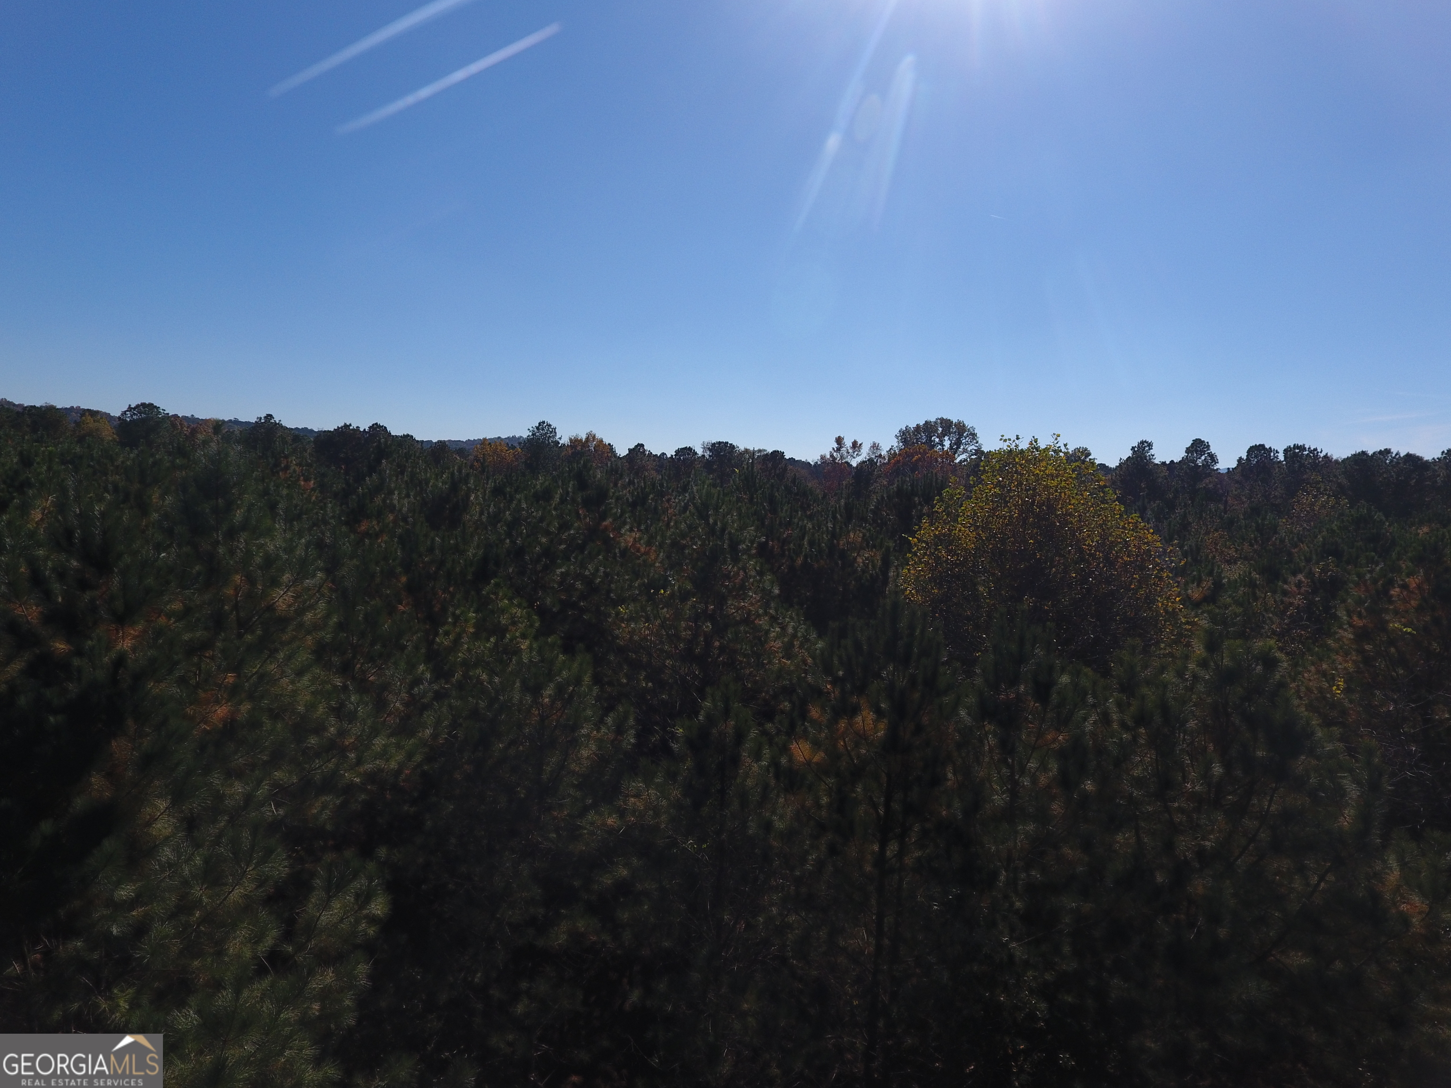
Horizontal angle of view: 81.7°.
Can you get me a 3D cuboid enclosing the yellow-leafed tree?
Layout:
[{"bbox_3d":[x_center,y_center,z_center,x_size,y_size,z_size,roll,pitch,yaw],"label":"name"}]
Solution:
[{"bbox_3d":[8.300,1.700,22.200,7.200,9.000,7.000,0,6,0],"label":"yellow-leafed tree"}]

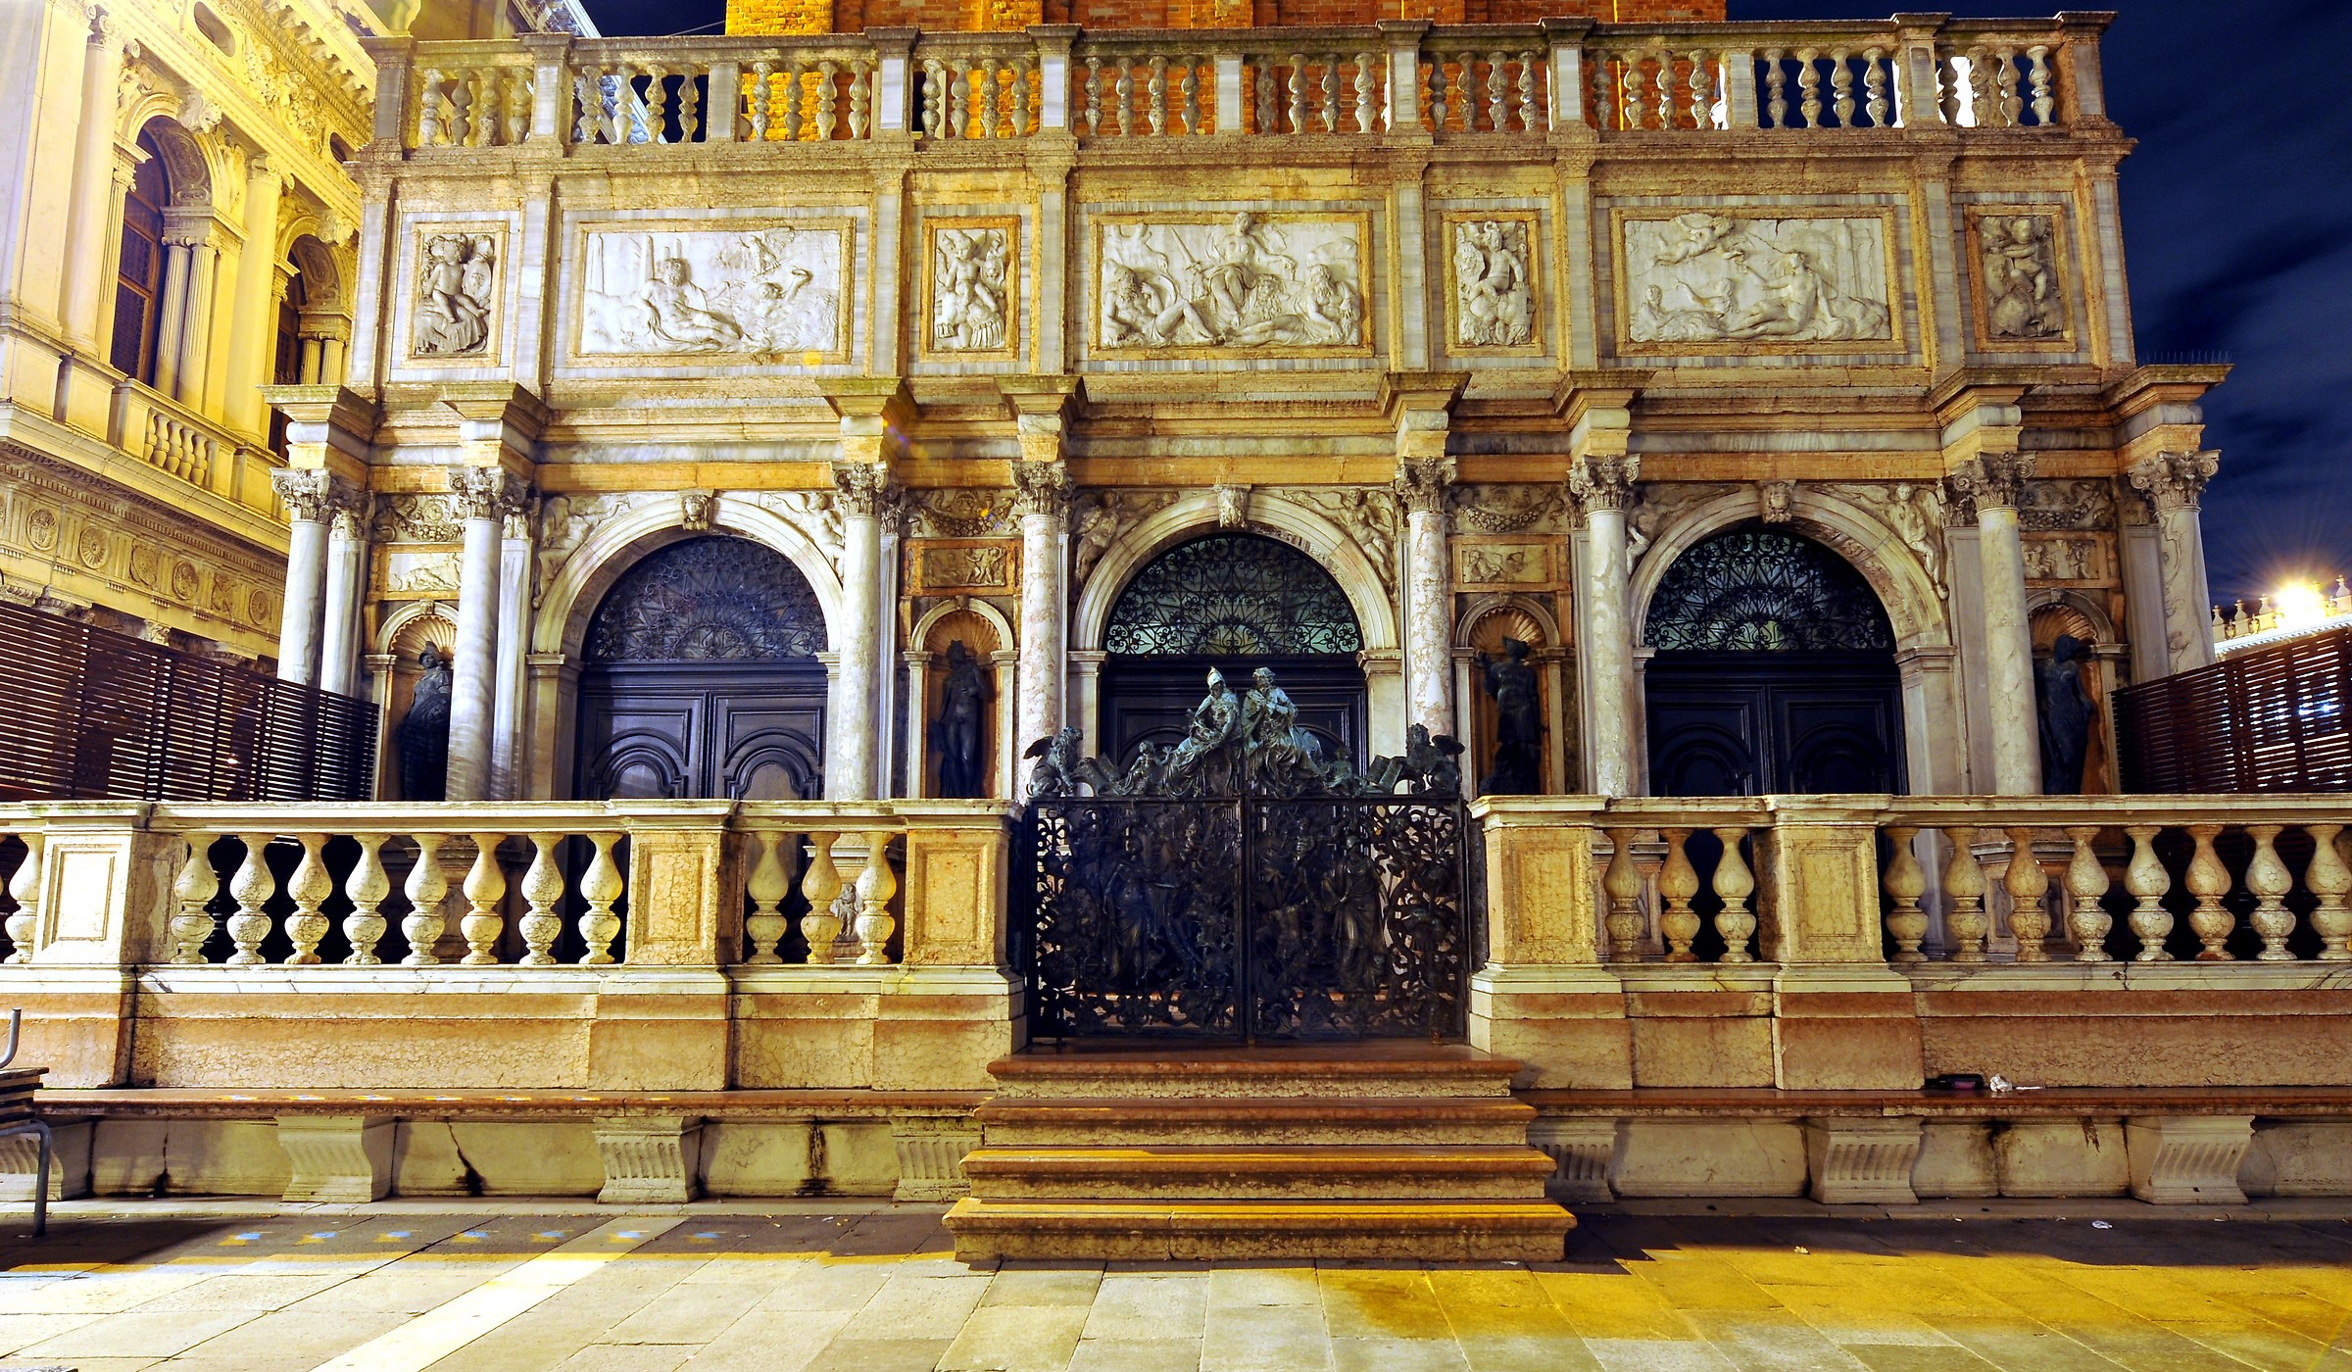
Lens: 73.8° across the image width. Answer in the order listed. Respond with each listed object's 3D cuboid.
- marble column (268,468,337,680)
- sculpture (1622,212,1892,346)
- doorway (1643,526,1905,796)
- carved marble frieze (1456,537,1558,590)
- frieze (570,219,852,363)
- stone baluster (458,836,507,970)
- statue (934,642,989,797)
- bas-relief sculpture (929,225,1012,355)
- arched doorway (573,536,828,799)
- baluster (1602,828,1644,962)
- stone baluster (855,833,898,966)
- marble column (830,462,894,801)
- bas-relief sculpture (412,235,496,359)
[{"bbox_3d":[-7.261,-0.221,12.964,0.460,3.152,0.460,0,-9,1],"label":"marble column"},{"bbox_3d":[4.823,-3.362,13.071,2.342,1.284,0.160,0,-9,2],"label":"sculpture"},{"bbox_3d":[5.248,0.639,13.650,2.385,4.132,0.500,0,-9,1],"label":"doorway"},{"bbox_3d":[2.711,-0.990,12.923,0.857,0.443,0.100,0,-9,1],"label":"carved marble frieze"},{"bbox_3d":[-3.936,-3.344,13.354,2.344,1.271,0.140,0,-9,1],"label":"frieze"},{"bbox_3d":[-3.489,1.079,7.888,0.220,0.656,0.220,0,-9,2],"label":"stone baluster"},{"bbox_3d":[-1.811,0.330,13.221,0.481,1.470,0.400,0,-9,1],"label":"statue"},{"bbox_3d":[-1.736,-3.348,13.308,0.680,1.155,0.140,0,-9,1],"label":"bas-relief sculpture"},{"bbox_3d":[-3.947,0.548,13.063,2.231,3.747,0.470,0,-9,2],"label":"arched doorway"},{"bbox_3d":[2.143,1.005,7.494,0.190,0.628,0.190,0,-9,1],"label":"baluster"},{"bbox_3d":[-1.644,1.165,8.598,0.222,0.718,0.222,0,-9,1],"label":"stone baluster"},{"bbox_3d":[-2.496,-0.247,12.331,0.470,3.020,0.470,0,-9,1],"label":"marble column"},{"bbox_3d":[-6.127,-3.323,13.375,0.737,1.134,0.160,0,-9,2],"label":"bas-relief sculpture"}]

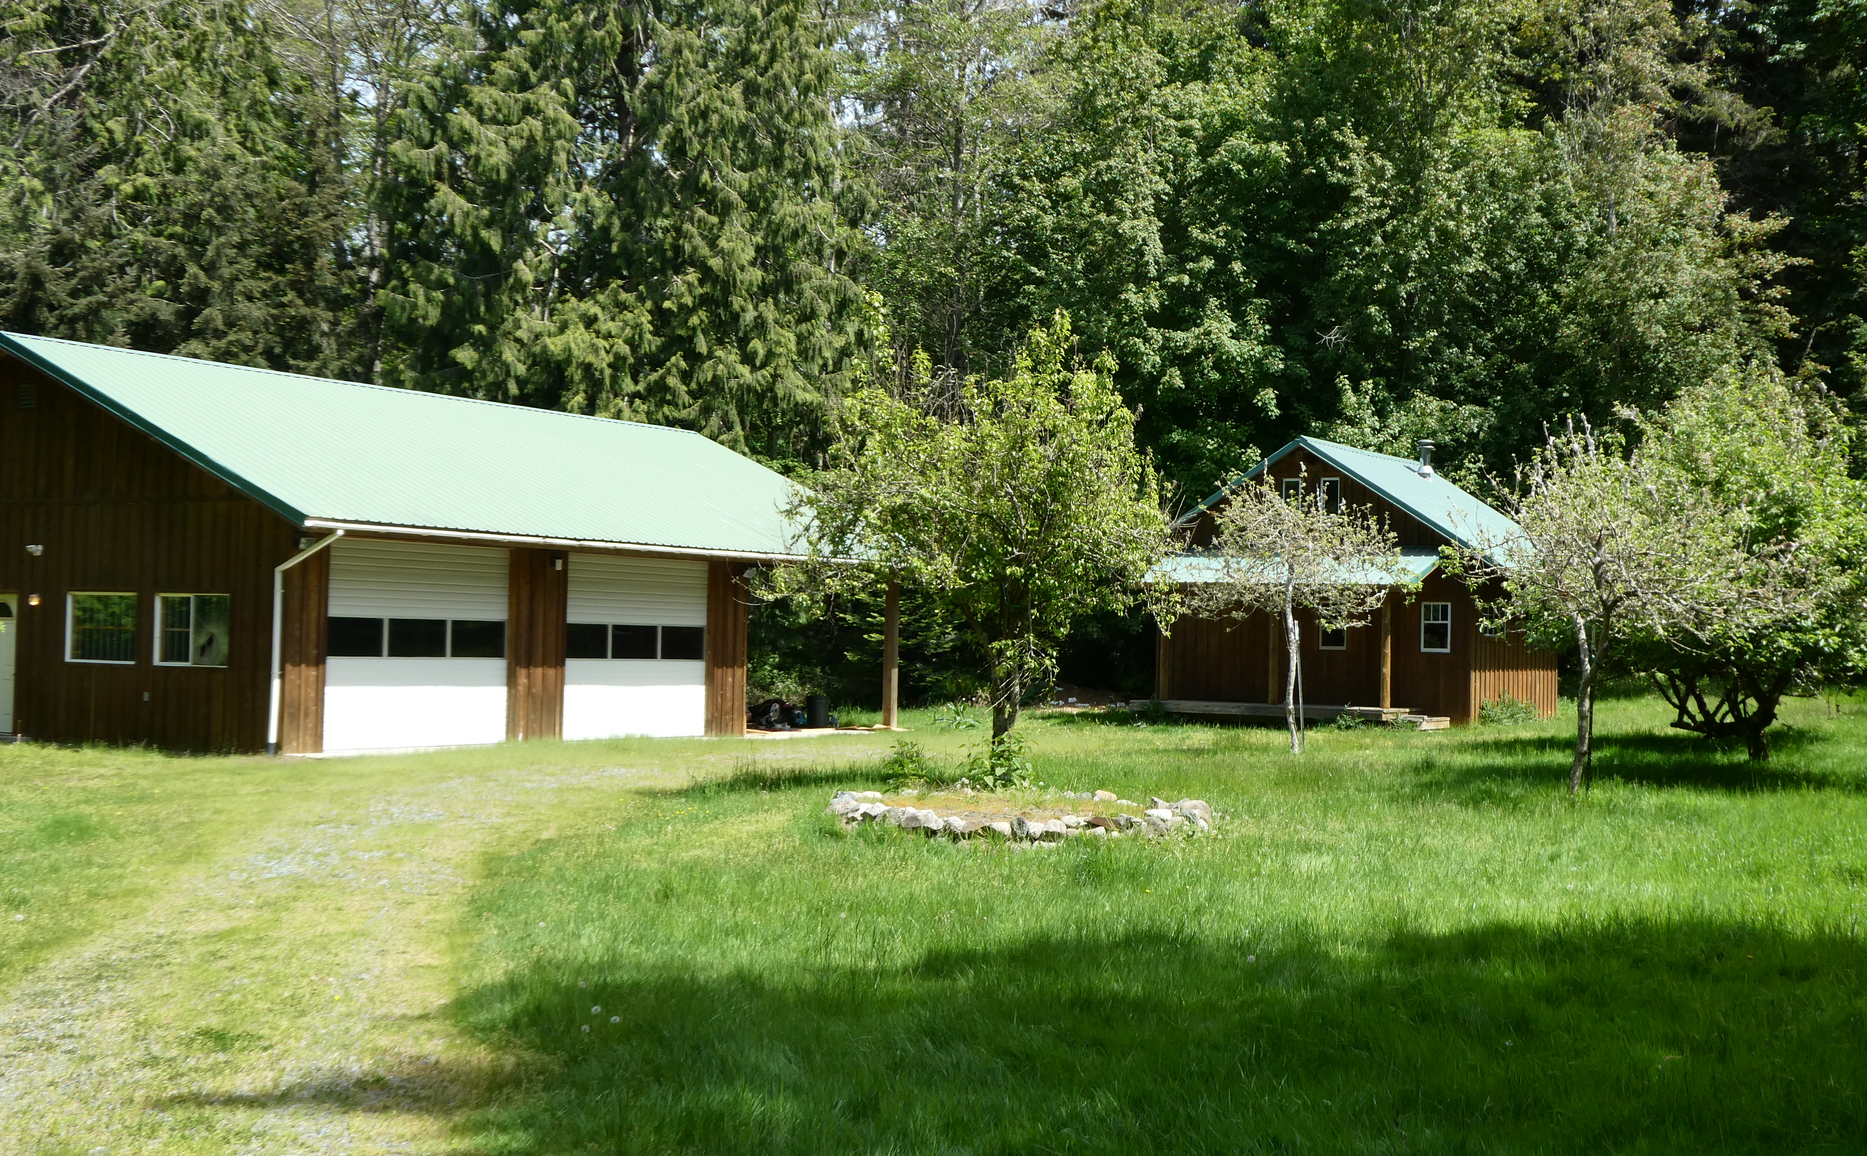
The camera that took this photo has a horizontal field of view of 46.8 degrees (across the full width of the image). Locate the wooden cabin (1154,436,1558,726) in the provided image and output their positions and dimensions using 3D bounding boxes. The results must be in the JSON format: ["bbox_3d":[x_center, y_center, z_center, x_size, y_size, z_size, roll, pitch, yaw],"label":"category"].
[{"bbox_3d":[9.235,0.032,47.849,8.300,6.100,8.100,0,-2,32],"label":"wooden cabin"}]

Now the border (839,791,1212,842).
[{"bbox_3d":[0.739,2.050,19.057,3.400,0.300,3.400,1,-2,0],"label":"border"}]

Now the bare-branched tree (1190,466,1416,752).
[{"bbox_3d":[5.439,0.473,31.800,3.300,4.200,3.200,1,-2,0],"label":"bare-branched tree"}]

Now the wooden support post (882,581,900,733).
[{"bbox_3d":[-0.826,1.517,42.944,0.210,3.000,0.210,0,-2,32],"label":"wooden support post"}]

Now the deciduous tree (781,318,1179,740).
[{"bbox_3d":[0.428,-0.308,22.200,4.150,4.850,4.000,1,-2,0],"label":"deciduous tree"}]

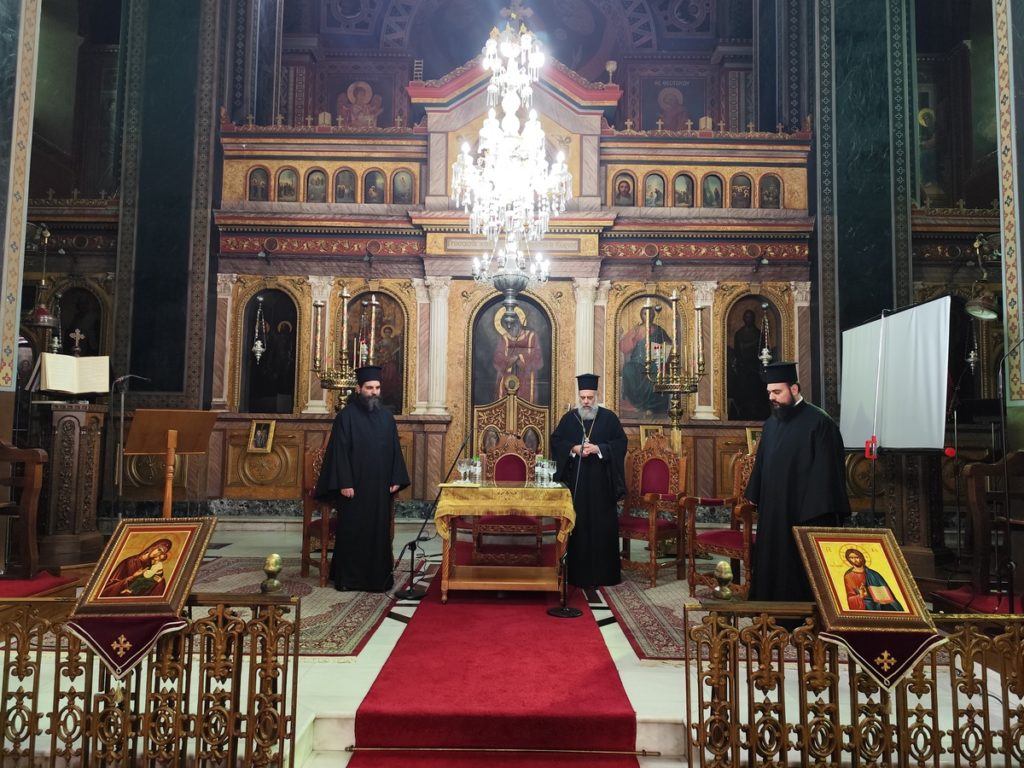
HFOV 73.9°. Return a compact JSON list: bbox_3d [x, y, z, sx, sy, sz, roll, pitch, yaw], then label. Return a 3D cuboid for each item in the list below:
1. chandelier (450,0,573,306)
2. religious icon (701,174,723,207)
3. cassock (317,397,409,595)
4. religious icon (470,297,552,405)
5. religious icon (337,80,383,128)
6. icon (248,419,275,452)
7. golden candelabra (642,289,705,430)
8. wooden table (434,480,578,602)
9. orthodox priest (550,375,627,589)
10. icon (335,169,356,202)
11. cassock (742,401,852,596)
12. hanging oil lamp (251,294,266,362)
[{"bbox_3d":[-0.004,-1.632,4.978,0.869,2.327,0.869,1,-4,0],"label":"chandelier"},{"bbox_3d":[2.620,-2.528,8.935,0.289,0.456,0.050,1,-4,0],"label":"religious icon"},{"bbox_3d":[-1.262,0.771,5.741,0.760,1.831,0.480,3,-5,-30],"label":"cassock"},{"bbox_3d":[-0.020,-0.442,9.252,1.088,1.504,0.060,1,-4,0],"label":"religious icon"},{"bbox_3d":[-2.846,-5.176,12.693,0.879,1.003,0.060,1,-4,0],"label":"religious icon"},{"bbox_3d":[-3.137,0.659,8.537,0.284,0.435,0.040,1,-31,0],"label":"icon"},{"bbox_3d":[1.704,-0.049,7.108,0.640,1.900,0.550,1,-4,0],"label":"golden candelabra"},{"bbox_3d":[-0.053,1.193,5.209,1.056,0.847,0.675,1,-4,0],"label":"wooden table"},{"bbox_3d":[0.695,0.827,6.027,0.680,1.820,0.480,1,-4,5],"label":"orthodox priest"},{"bbox_3d":[-2.326,-2.773,9.505,0.298,0.486,0.050,1,-4,0],"label":"icon"},{"bbox_3d":[1.942,0.844,4.648,0.700,1.506,0.480,-2,-5,38],"label":"cassock"},{"bbox_3d":[-3.290,-0.714,8.829,0.195,0.902,0.195,1,-4,0],"label":"hanging oil lamp"}]

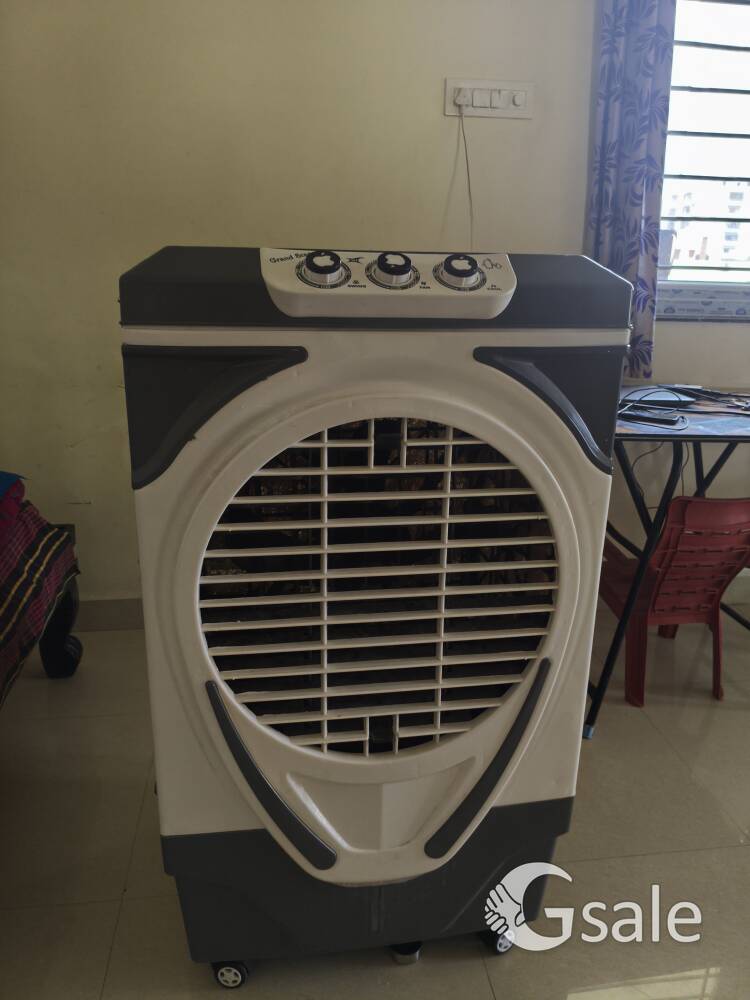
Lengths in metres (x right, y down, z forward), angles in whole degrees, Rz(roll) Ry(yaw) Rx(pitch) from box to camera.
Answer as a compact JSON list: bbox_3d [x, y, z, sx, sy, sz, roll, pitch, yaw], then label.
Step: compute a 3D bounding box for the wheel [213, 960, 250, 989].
[{"bbox_3d":[-0.221,0.720,1.164,0.048,0.046,0.042,3,17,5],"label":"wheel"}]

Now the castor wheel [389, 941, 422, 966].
[{"bbox_3d":[0.049,0.714,1.210,0.045,0.044,0.042,3,17,6],"label":"castor wheel"}]

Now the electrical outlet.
[{"bbox_3d":[0.301,-1.054,1.973,0.236,0.090,0.020,-1,17,-8],"label":"electrical outlet"}]

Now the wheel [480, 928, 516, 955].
[{"bbox_3d":[0.204,0.706,1.230,0.046,0.046,0.042,-9,19,-29],"label":"wheel"}]

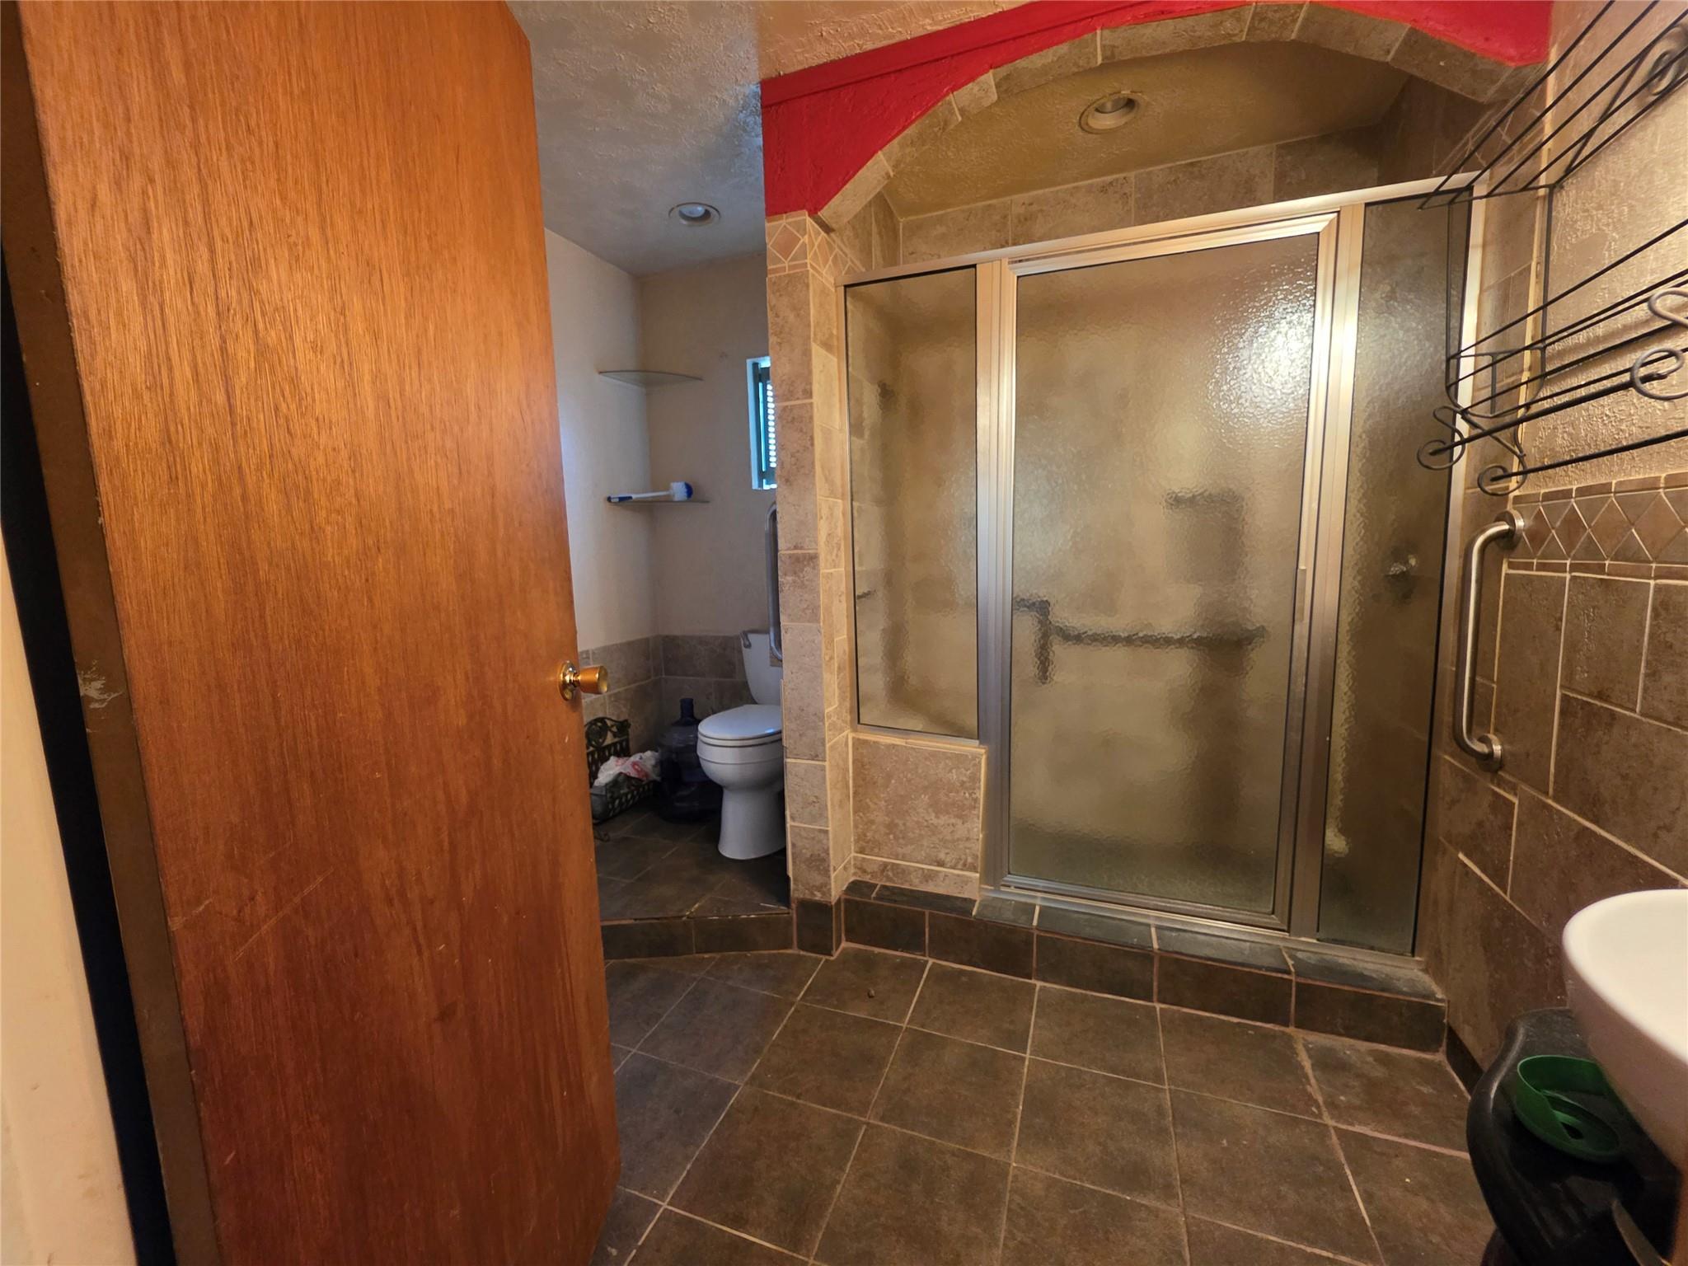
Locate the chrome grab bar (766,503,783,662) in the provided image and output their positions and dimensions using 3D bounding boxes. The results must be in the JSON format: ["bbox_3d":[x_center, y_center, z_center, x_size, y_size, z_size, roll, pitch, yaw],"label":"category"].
[{"bbox_3d":[-0.199,-0.153,1.994,0.080,0.510,0.060,1,6,20],"label":"chrome grab bar"}]

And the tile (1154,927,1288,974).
[{"bbox_3d":[1.007,0.855,1.706,0.308,0.012,0.142,1,6,20],"label":"tile"}]

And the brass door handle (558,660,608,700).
[{"bbox_3d":[-0.441,0.083,1.085,0.066,0.067,0.067,-1,6,0],"label":"brass door handle"}]

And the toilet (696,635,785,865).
[{"bbox_3d":[-0.321,0.425,2.556,0.420,0.790,0.690,1,6,20],"label":"toilet"}]

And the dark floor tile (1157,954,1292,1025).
[{"bbox_3d":[0.986,0.929,1.650,0.305,0.140,0.012,1,6,20],"label":"dark floor tile"}]

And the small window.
[{"bbox_3d":[-0.214,-0.928,2.759,0.400,0.570,0.090,1,6,20],"label":"small window"}]

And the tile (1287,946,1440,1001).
[{"bbox_3d":[1.297,0.860,1.601,0.300,0.012,0.145,1,6,20],"label":"tile"}]

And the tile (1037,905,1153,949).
[{"bbox_3d":[0.715,0.850,1.814,0.308,0.012,0.145,1,6,20],"label":"tile"}]

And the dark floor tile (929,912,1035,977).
[{"bbox_3d":[0.403,0.916,1.863,0.306,0.152,0.012,1,6,20],"label":"dark floor tile"}]

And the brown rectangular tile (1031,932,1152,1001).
[{"bbox_3d":[0.695,0.923,1.757,0.308,0.149,0.012,1,6,20],"label":"brown rectangular tile"}]

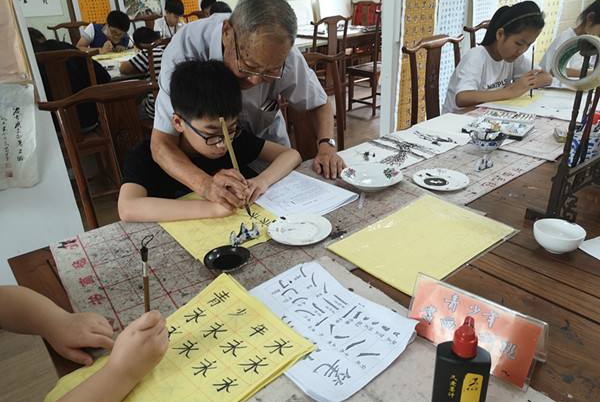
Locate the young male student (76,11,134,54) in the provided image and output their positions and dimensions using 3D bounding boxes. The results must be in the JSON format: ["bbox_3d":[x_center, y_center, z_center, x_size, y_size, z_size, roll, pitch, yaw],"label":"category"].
[{"bbox_3d":[-1.834,-1.271,4.703,0.550,1.150,0.650,-20,30,-32],"label":"young male student"}]

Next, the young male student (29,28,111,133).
[{"bbox_3d":[-1.536,-0.510,3.108,0.550,1.100,0.680,-20,29,-31],"label":"young male student"}]

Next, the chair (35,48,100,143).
[{"bbox_3d":[-1.464,-0.422,2.967,0.480,1.050,0.460,-20,29,-31],"label":"chair"}]

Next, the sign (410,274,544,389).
[{"bbox_3d":[0.273,0.189,0.734,0.202,0.098,0.078,20,34,41],"label":"sign"}]

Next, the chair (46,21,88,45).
[{"bbox_3d":[-2.184,-1.331,4.843,0.480,0.980,0.470,-25,34,-37],"label":"chair"}]

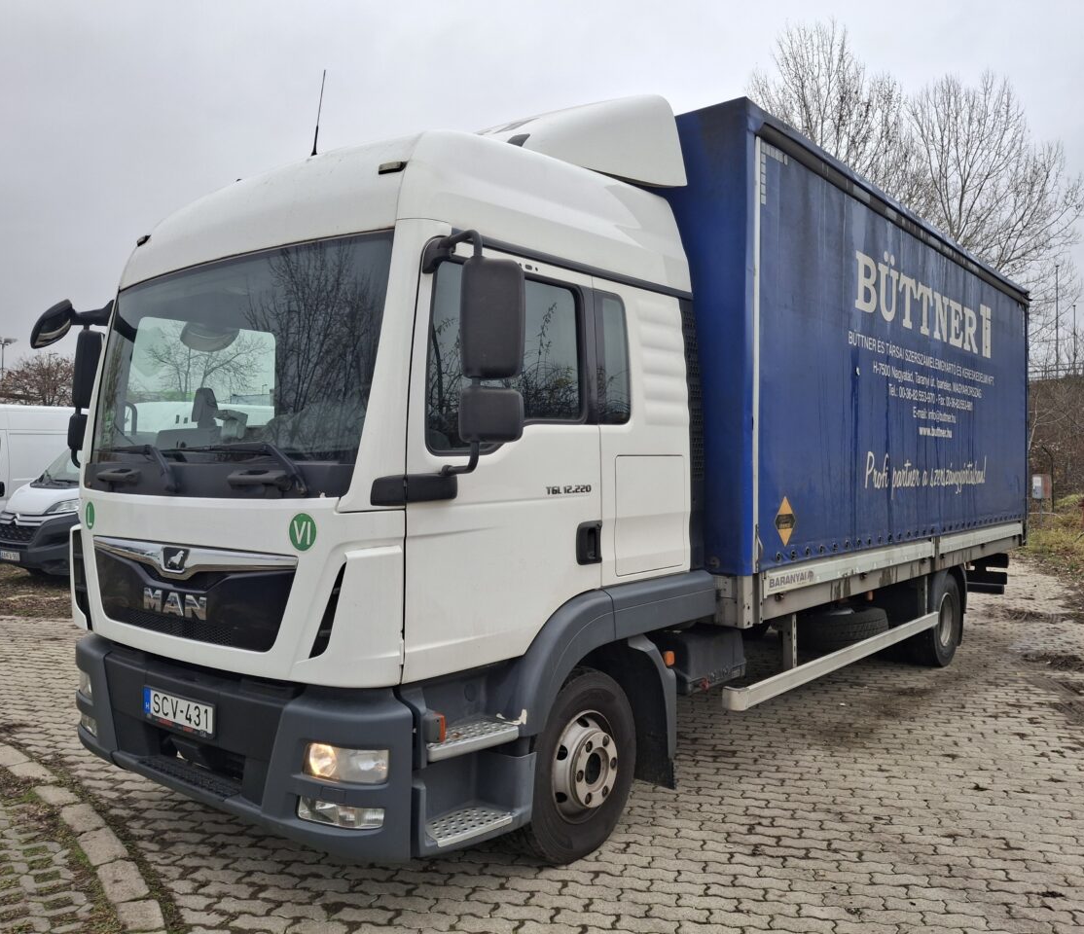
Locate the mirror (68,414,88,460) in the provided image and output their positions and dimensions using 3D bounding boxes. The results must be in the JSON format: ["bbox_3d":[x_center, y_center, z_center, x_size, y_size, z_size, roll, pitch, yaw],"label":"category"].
[{"bbox_3d":[-2.322,-0.174,4.534,0.115,0.180,0.200,0,0,-31],"label":"mirror"}]

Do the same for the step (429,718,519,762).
[{"bbox_3d":[-0.303,0.999,3.308,0.410,0.050,0.190,0,0,-43],"label":"step"}]

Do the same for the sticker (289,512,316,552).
[{"bbox_3d":[-0.808,0.220,3.041,0.130,0.130,0.005,0,0,31],"label":"sticker"}]

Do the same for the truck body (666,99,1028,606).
[{"bbox_3d":[2.030,-0.523,7.671,2.550,2.590,6.340,0,0,39],"label":"truck body"}]

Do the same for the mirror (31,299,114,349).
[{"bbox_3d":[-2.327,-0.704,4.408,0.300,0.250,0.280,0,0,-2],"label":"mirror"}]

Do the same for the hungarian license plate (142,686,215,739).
[{"bbox_3d":[-1.417,0.946,3.492,0.520,0.112,0.012,0,0,39],"label":"hungarian license plate"}]

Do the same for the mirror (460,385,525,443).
[{"bbox_3d":[-0.164,-0.161,2.867,0.195,0.175,0.110,0,0,26],"label":"mirror"}]

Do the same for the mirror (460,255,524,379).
[{"bbox_3d":[-0.159,-0.476,2.880,0.195,0.390,0.110,0,0,26],"label":"mirror"}]

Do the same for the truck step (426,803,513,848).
[{"bbox_3d":[-0.285,1.316,3.285,0.370,0.040,0.160,0,0,-43],"label":"truck step"}]

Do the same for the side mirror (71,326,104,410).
[{"bbox_3d":[-2.303,-0.494,4.555,0.115,0.395,0.200,0,0,-31],"label":"side mirror"}]

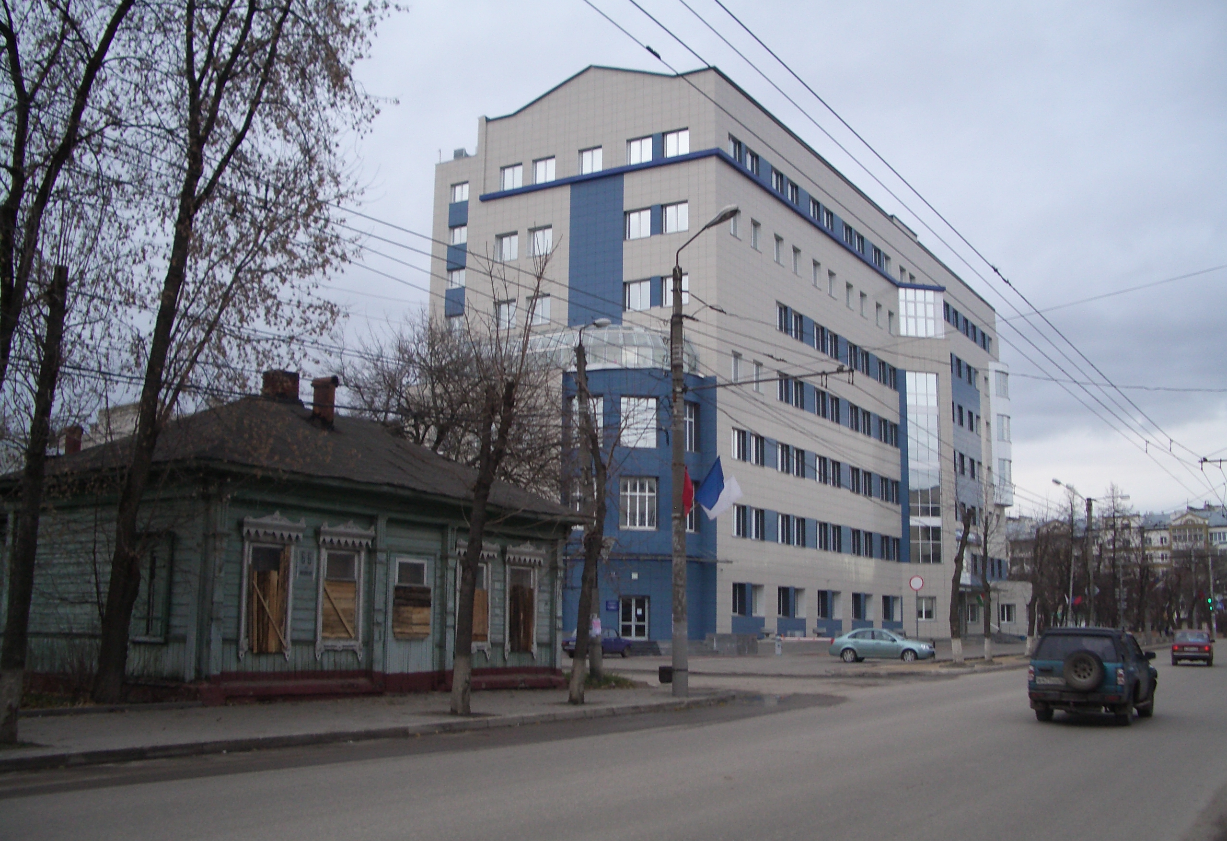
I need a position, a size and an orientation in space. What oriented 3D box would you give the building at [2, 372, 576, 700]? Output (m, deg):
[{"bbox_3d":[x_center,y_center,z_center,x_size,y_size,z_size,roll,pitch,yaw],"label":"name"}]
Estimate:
[{"bbox_3d":[-7.885,2.599,29.840,9.600,7.500,13.400,-5,-11,30],"label":"building"}]

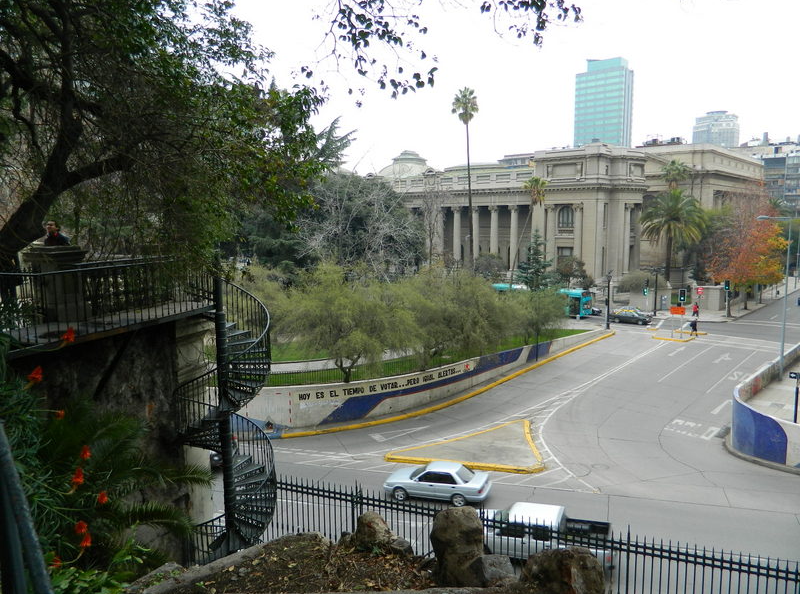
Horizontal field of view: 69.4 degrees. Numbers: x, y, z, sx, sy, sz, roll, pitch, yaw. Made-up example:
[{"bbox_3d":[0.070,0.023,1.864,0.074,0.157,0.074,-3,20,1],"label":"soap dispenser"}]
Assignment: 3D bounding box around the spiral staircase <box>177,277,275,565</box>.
[{"bbox_3d":[-3.646,2.843,12.073,1.880,6.563,1.880,-1,7,0],"label":"spiral staircase"}]

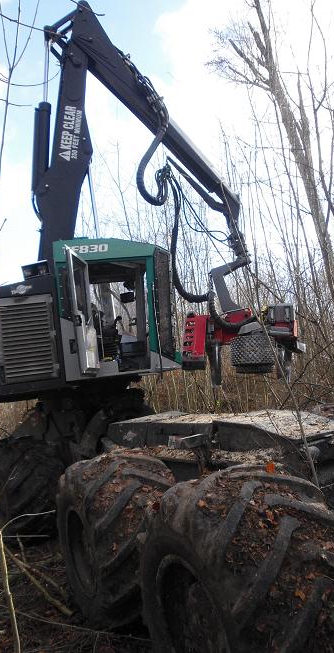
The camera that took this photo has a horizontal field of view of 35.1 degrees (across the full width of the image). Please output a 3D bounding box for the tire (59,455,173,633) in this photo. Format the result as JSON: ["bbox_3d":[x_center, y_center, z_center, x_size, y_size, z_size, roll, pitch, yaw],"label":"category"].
[{"bbox_3d":[-0.405,1.816,4.583,0.780,1.430,1.430,-6,-9,-28],"label":"tire"}]

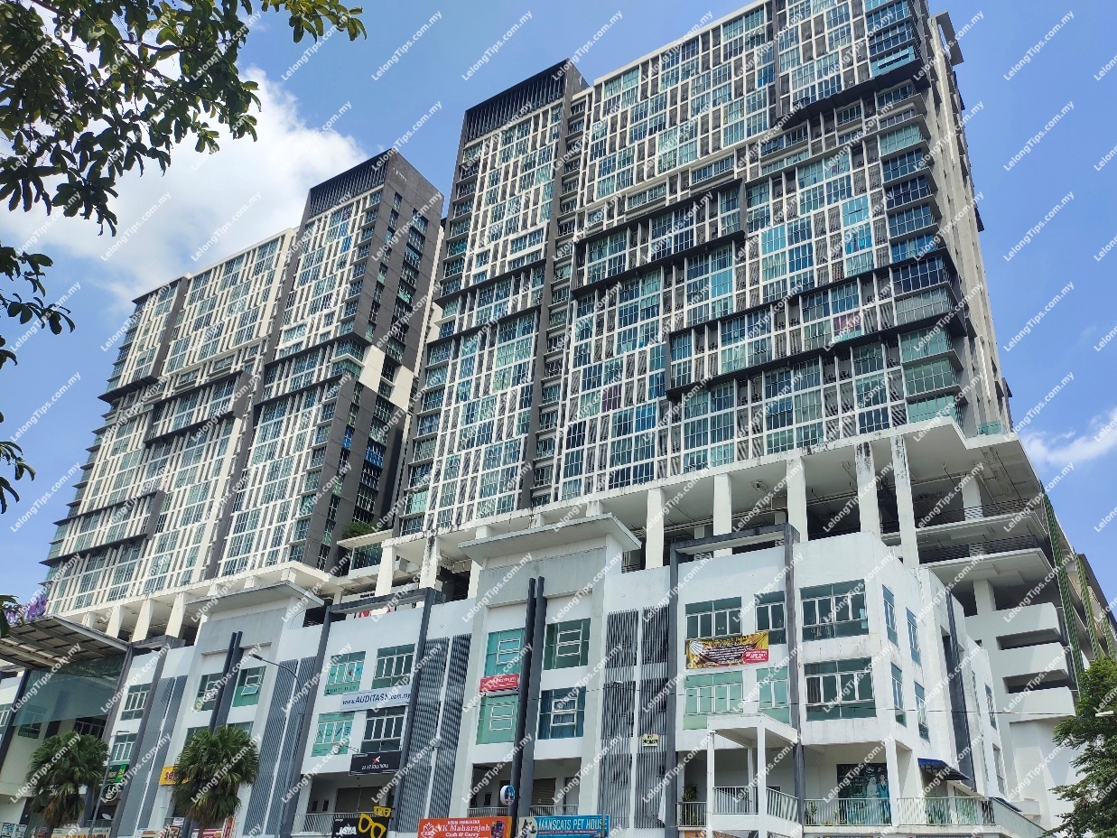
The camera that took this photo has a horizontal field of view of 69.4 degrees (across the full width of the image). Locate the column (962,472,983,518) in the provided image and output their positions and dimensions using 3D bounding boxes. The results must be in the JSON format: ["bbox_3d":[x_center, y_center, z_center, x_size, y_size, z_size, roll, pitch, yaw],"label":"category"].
[{"bbox_3d":[35.104,7.040,68.291,1.272,4.000,1.100,-14,-33,31],"label":"column"}]

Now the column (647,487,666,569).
[{"bbox_3d":[9.039,10.646,74.997,1.272,8.000,0.900,-14,-33,31],"label":"column"}]

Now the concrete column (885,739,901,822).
[{"bbox_3d":[14.969,16.154,35.711,0.482,3.591,0.482,-16,-35,32],"label":"concrete column"}]

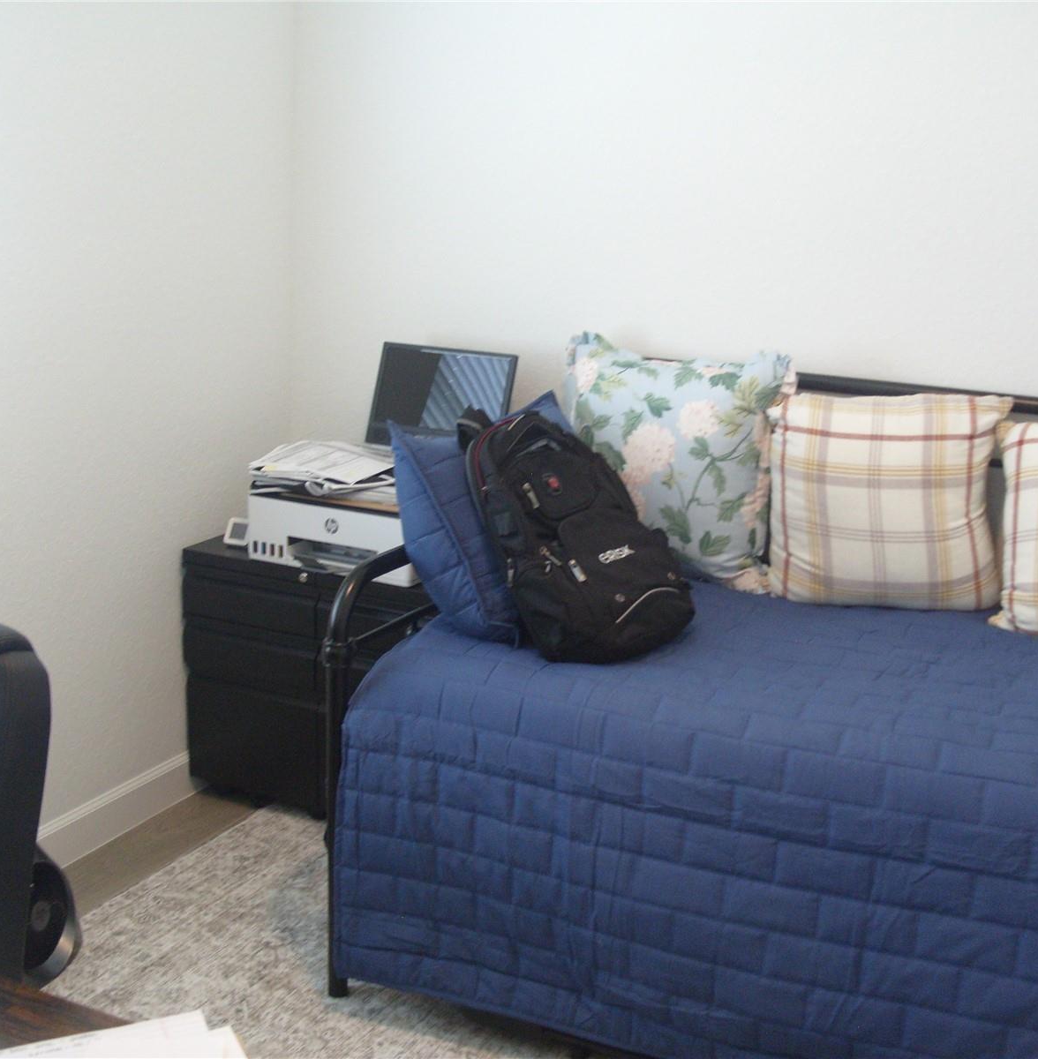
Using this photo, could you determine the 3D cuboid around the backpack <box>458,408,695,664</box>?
[{"bbox_3d":[0.113,0.003,2.660,0.230,0.480,0.325,-25,-6,43],"label":"backpack"}]

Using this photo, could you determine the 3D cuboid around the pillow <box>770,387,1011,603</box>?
[{"bbox_3d":[0.767,-0.054,2.975,0.470,0.440,0.160,4,4,8],"label":"pillow"}]

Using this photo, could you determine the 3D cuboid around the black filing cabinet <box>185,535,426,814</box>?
[{"bbox_3d":[-0.359,0.353,3.513,0.745,0.630,0.500,8,15,24],"label":"black filing cabinet"}]

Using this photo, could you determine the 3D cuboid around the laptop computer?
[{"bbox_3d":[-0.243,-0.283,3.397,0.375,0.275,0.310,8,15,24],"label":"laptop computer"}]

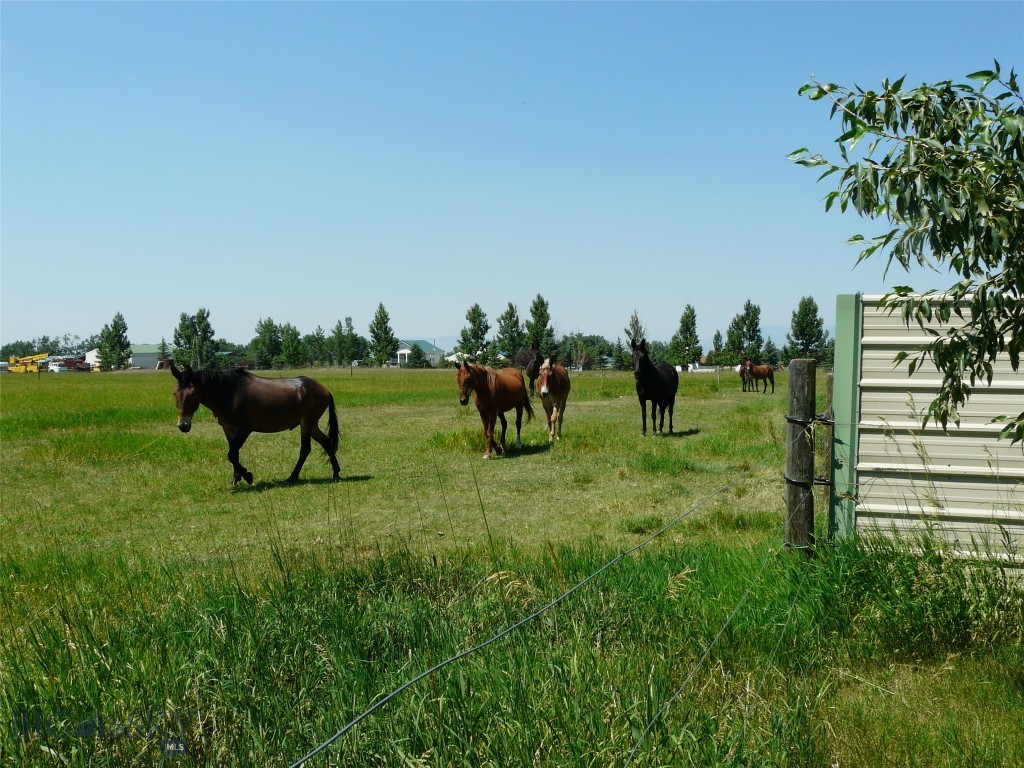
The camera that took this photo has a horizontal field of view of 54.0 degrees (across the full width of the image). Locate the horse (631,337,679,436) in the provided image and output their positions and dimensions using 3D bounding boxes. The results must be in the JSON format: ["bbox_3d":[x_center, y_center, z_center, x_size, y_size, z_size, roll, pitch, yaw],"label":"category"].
[{"bbox_3d":[3.078,0.075,21.500,0.600,2.070,2.300,1,1,25],"label":"horse"}]

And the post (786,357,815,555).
[{"bbox_3d":[2.161,0.552,7.500,0.205,1.480,0.205,0,1,0],"label":"post"}]

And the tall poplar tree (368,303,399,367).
[{"bbox_3d":[-26.191,-9.987,205.000,6.100,13.200,6.100,0,1,0],"label":"tall poplar tree"}]

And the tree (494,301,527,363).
[{"bbox_3d":[-0.298,-9.843,200.000,6.200,12.700,6.200,0,1,0],"label":"tree"}]

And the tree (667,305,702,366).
[{"bbox_3d":[32.586,-9.067,190.000,6.500,11.900,6.500,0,1,0],"label":"tree"}]

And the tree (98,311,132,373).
[{"bbox_3d":[-77.066,-8.337,195.000,6.100,11.200,6.100,0,1,0],"label":"tree"}]

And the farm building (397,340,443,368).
[{"bbox_3d":[-22.490,-6.804,232.000,11.500,6.300,11.500,0,1,18],"label":"farm building"}]

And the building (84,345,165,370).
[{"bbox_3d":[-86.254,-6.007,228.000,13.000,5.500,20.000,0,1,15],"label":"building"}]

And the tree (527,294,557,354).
[{"bbox_3d":[5.866,-10.638,200.000,6.000,14.300,6.000,0,1,0],"label":"tree"}]

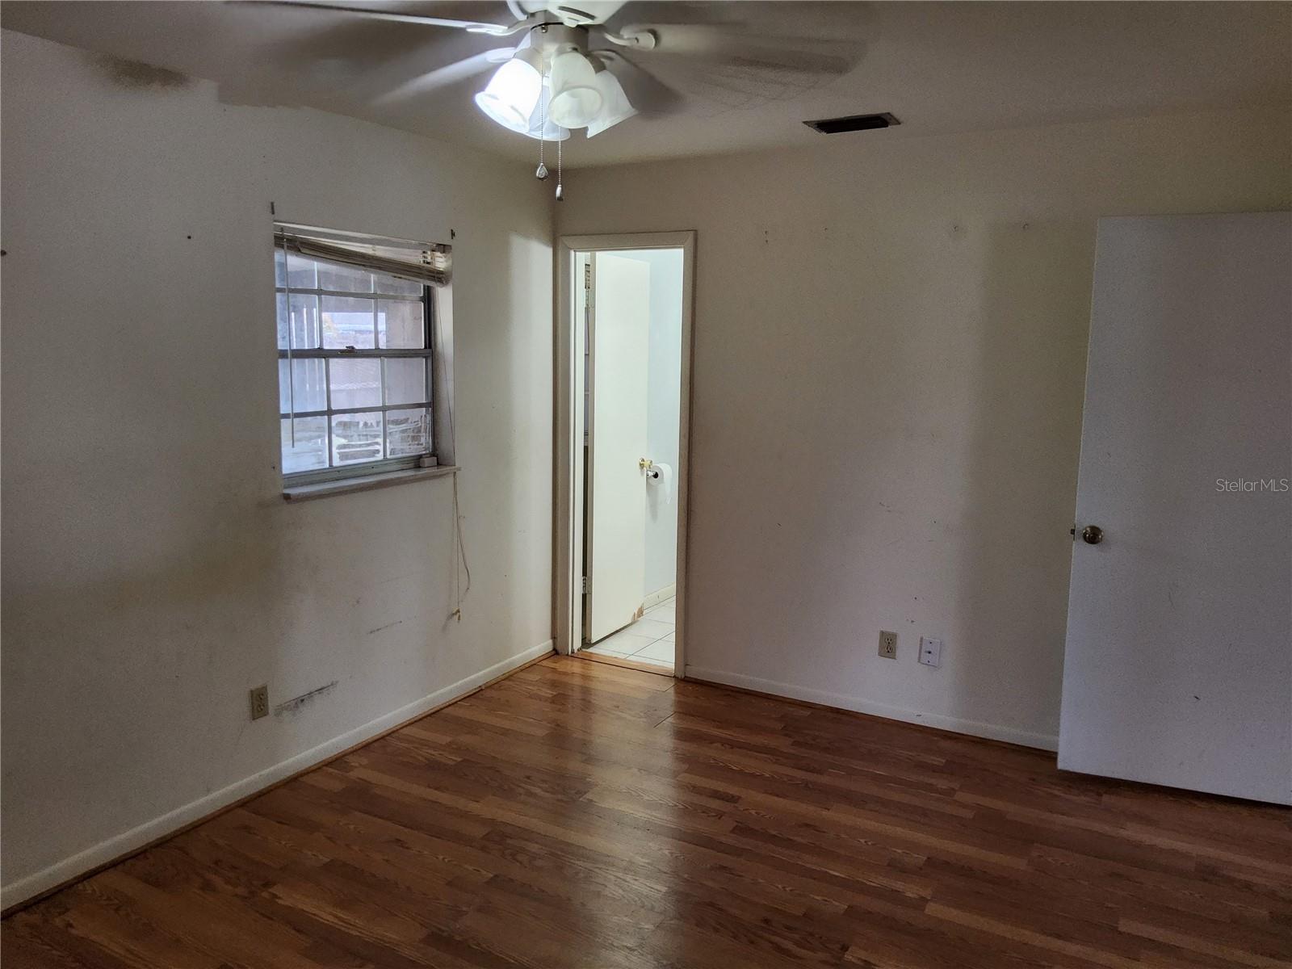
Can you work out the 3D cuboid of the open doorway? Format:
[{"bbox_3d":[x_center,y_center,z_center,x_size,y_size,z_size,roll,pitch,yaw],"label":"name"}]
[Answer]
[{"bbox_3d":[-0.095,-0.129,4.558,0.745,2.110,0.130,6,10,29],"label":"open doorway"}]

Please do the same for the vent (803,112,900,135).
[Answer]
[{"bbox_3d":[0.770,-1.343,3.478,0.310,0.022,0.200,6,10,29],"label":"vent"}]

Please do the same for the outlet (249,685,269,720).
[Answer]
[{"bbox_3d":[-1.355,0.767,3.271,0.014,0.114,0.071,6,10,29],"label":"outlet"}]

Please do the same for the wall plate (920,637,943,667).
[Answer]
[{"bbox_3d":[1.181,0.699,3.877,0.076,0.116,0.014,6,10,29],"label":"wall plate"}]

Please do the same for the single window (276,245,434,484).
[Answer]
[{"bbox_3d":[-1.119,-0.486,3.664,0.100,0.920,0.870,6,10,29],"label":"single window"}]

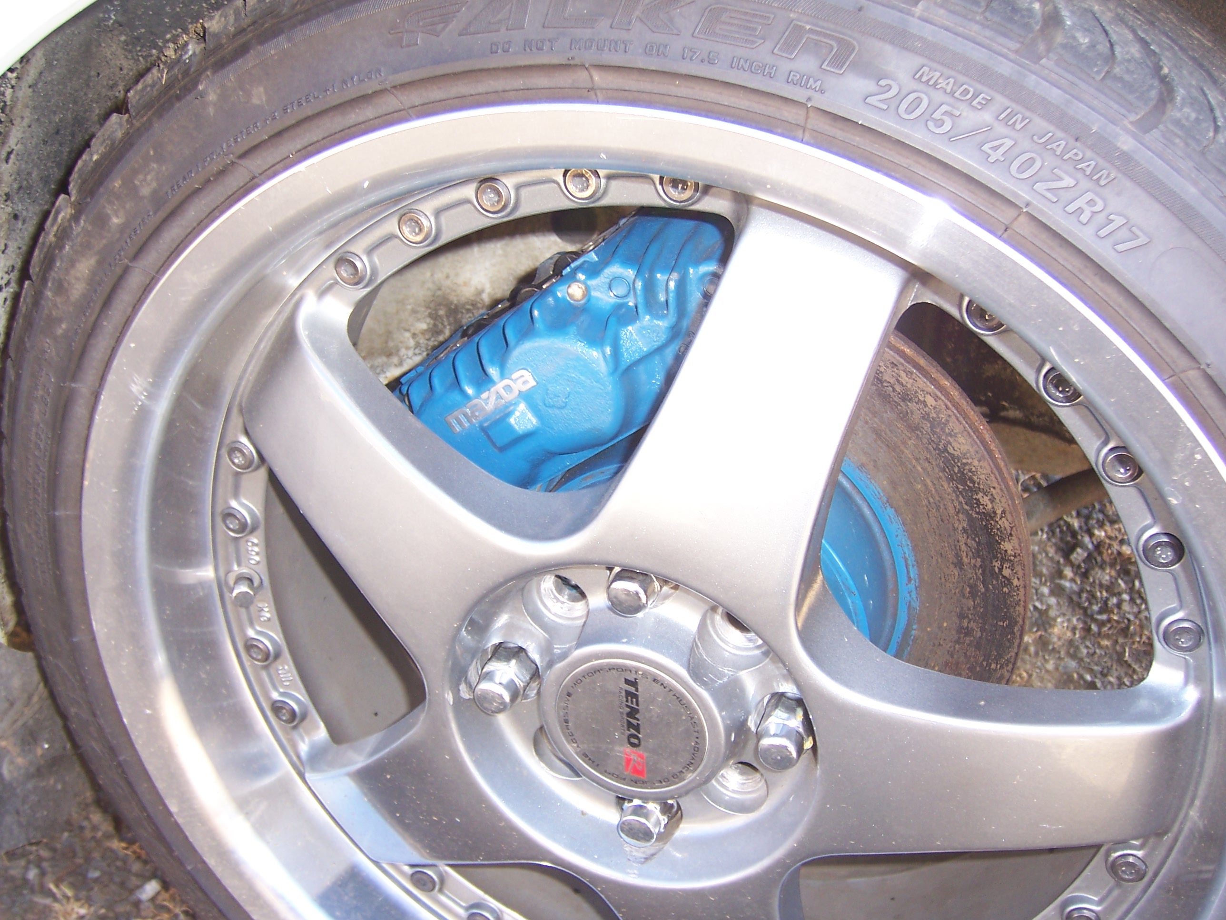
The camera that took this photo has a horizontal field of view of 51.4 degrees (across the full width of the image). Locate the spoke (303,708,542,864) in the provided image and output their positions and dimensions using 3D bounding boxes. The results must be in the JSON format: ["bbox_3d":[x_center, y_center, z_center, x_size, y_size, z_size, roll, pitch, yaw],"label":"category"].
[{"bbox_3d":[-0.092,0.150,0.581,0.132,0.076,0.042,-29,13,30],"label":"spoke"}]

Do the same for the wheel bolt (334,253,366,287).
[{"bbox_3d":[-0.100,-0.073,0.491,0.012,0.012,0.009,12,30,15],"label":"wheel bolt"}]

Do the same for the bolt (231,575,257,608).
[{"bbox_3d":[-0.168,0.059,0.581,0.009,0.009,0.015,-5,27,-17],"label":"bolt"}]

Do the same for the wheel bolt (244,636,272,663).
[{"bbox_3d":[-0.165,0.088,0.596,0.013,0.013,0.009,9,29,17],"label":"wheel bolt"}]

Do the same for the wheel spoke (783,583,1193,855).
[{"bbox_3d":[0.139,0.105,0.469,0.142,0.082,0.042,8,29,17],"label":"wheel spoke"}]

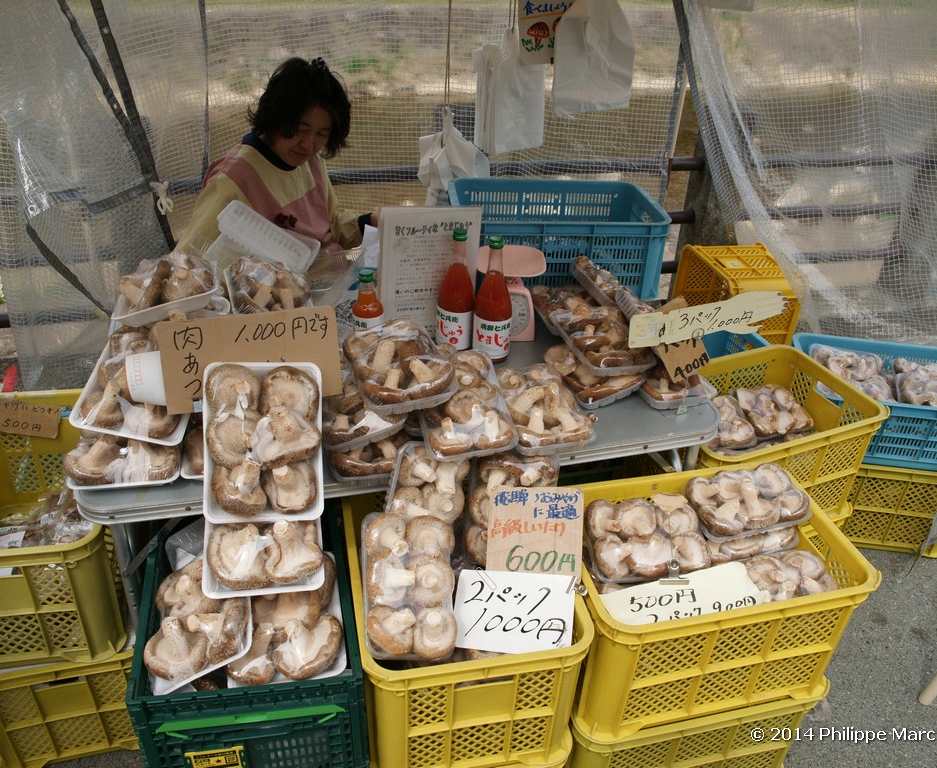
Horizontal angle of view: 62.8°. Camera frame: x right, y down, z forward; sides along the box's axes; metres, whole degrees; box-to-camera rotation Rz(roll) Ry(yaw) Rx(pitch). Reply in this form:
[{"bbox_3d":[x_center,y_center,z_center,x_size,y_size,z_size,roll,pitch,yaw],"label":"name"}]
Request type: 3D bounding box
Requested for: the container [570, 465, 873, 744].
[{"bbox_3d":[0.429,0.409,1.489,0.520,0.303,0.363,-6,33,-12],"label":"container"}]

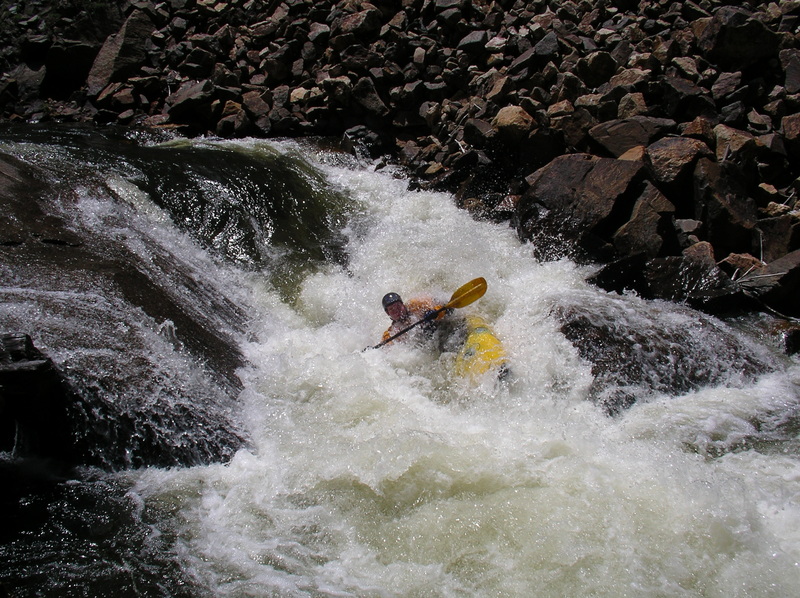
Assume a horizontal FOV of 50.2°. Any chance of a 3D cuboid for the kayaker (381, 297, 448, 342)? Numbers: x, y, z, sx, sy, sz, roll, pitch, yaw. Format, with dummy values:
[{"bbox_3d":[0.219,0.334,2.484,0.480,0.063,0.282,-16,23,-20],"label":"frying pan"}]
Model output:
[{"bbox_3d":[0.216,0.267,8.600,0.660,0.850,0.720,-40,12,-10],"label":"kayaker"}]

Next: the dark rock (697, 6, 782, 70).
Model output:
[{"bbox_3d":[5.128,-3.934,12.900,1.280,0.860,1.000,8,22,22],"label":"dark rock"}]

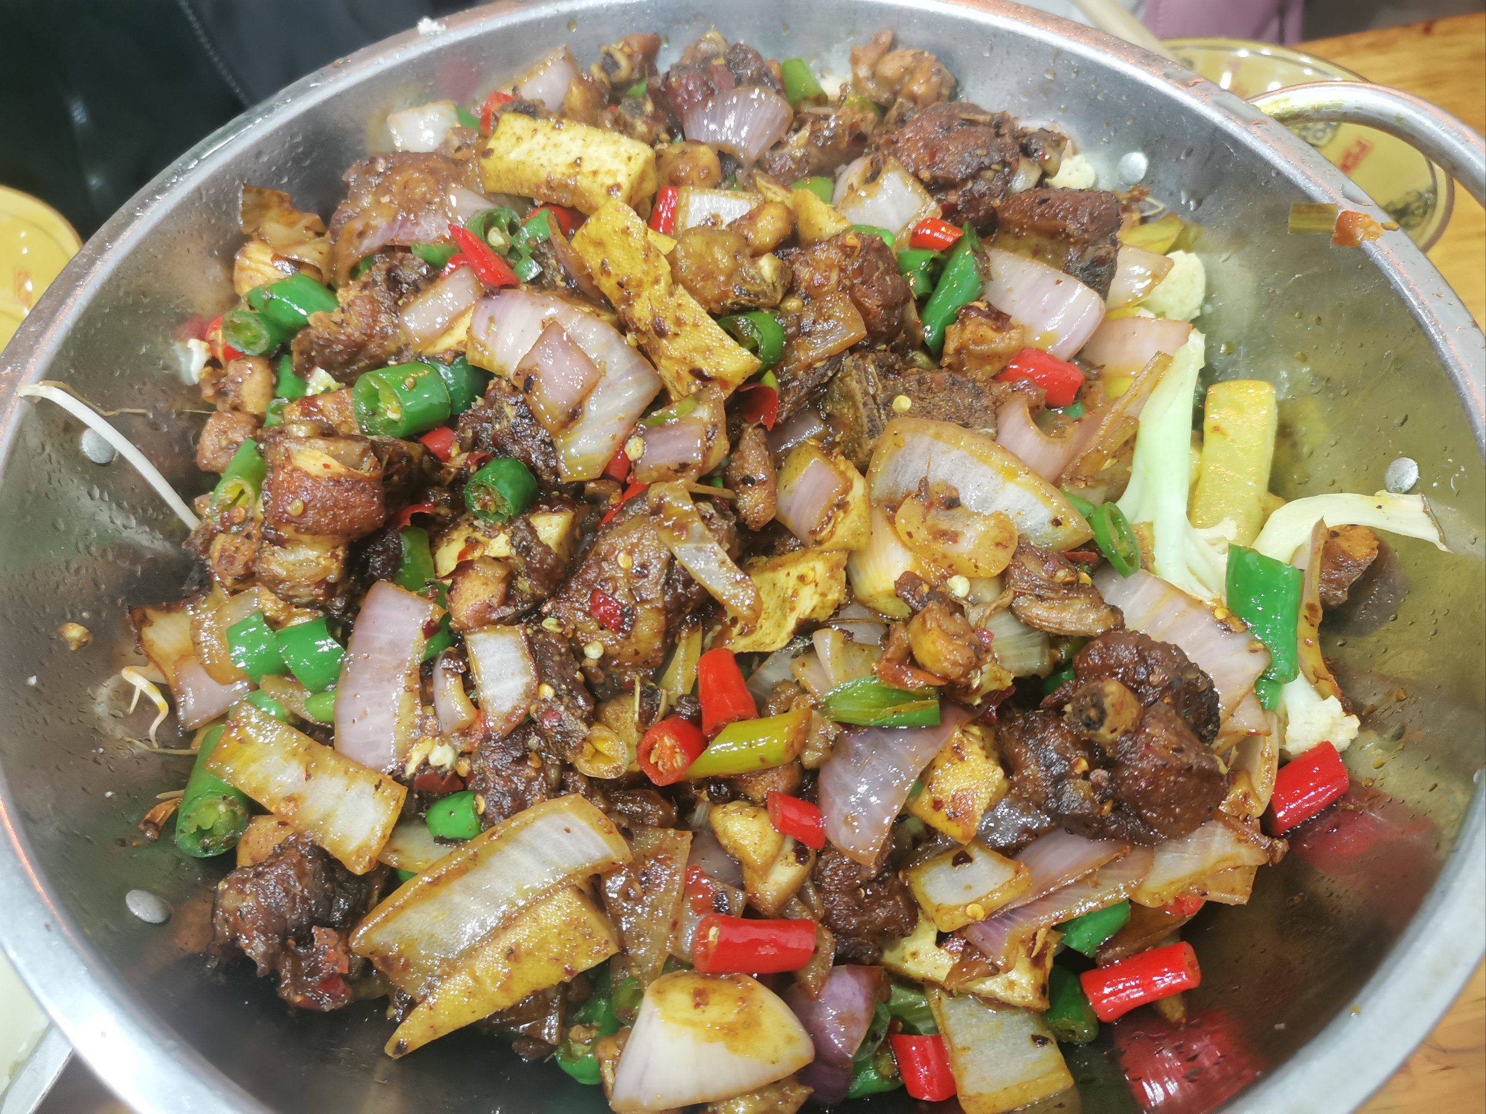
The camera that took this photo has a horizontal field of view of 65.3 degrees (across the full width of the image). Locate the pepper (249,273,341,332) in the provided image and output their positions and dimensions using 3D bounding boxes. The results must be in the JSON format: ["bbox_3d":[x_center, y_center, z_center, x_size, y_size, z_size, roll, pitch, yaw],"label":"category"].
[{"bbox_3d":[-0.139,-0.079,0.362,0.023,0.015,0.015,26,62,18],"label":"pepper"}]

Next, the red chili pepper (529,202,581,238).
[{"bbox_3d":[-0.054,-0.094,0.328,0.017,0.011,0.011,12,58,9],"label":"red chili pepper"}]

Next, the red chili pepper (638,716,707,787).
[{"bbox_3d":[-0.016,0.044,0.263,0.013,0.013,0.013,32,31,21],"label":"red chili pepper"}]

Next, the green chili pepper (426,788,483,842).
[{"bbox_3d":[-0.064,0.057,0.256,0.013,0.011,0.011,-8,58,-4],"label":"green chili pepper"}]

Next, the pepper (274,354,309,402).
[{"bbox_3d":[-0.130,-0.051,0.334,0.012,0.012,0.016,-17,59,-10],"label":"pepper"}]

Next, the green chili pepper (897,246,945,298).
[{"bbox_3d":[0.050,-0.079,0.320,0.017,0.013,0.013,-17,58,-20],"label":"green chili pepper"}]

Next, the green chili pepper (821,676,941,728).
[{"bbox_3d":[0.028,0.029,0.234,0.026,0.009,0.011,5,57,4],"label":"green chili pepper"}]

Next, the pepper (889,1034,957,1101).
[{"bbox_3d":[0.038,0.109,0.247,0.010,0.010,0.014,-21,67,-10],"label":"pepper"}]

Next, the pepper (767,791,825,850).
[{"bbox_3d":[0.010,0.052,0.229,0.013,0.008,0.009,29,62,18],"label":"pepper"}]

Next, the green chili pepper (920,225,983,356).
[{"bbox_3d":[0.056,-0.071,0.309,0.012,0.012,0.035,24,84,16],"label":"green chili pepper"}]

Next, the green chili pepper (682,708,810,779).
[{"bbox_3d":[0.001,0.038,0.235,0.026,0.010,0.010,-12,57,-5],"label":"green chili pepper"}]

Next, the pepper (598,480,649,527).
[{"bbox_3d":[-0.028,-0.012,0.269,0.006,0.004,0.017,37,68,22],"label":"pepper"}]

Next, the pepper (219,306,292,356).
[{"bbox_3d":[-0.137,-0.064,0.327,0.013,0.013,0.017,40,43,23],"label":"pepper"}]

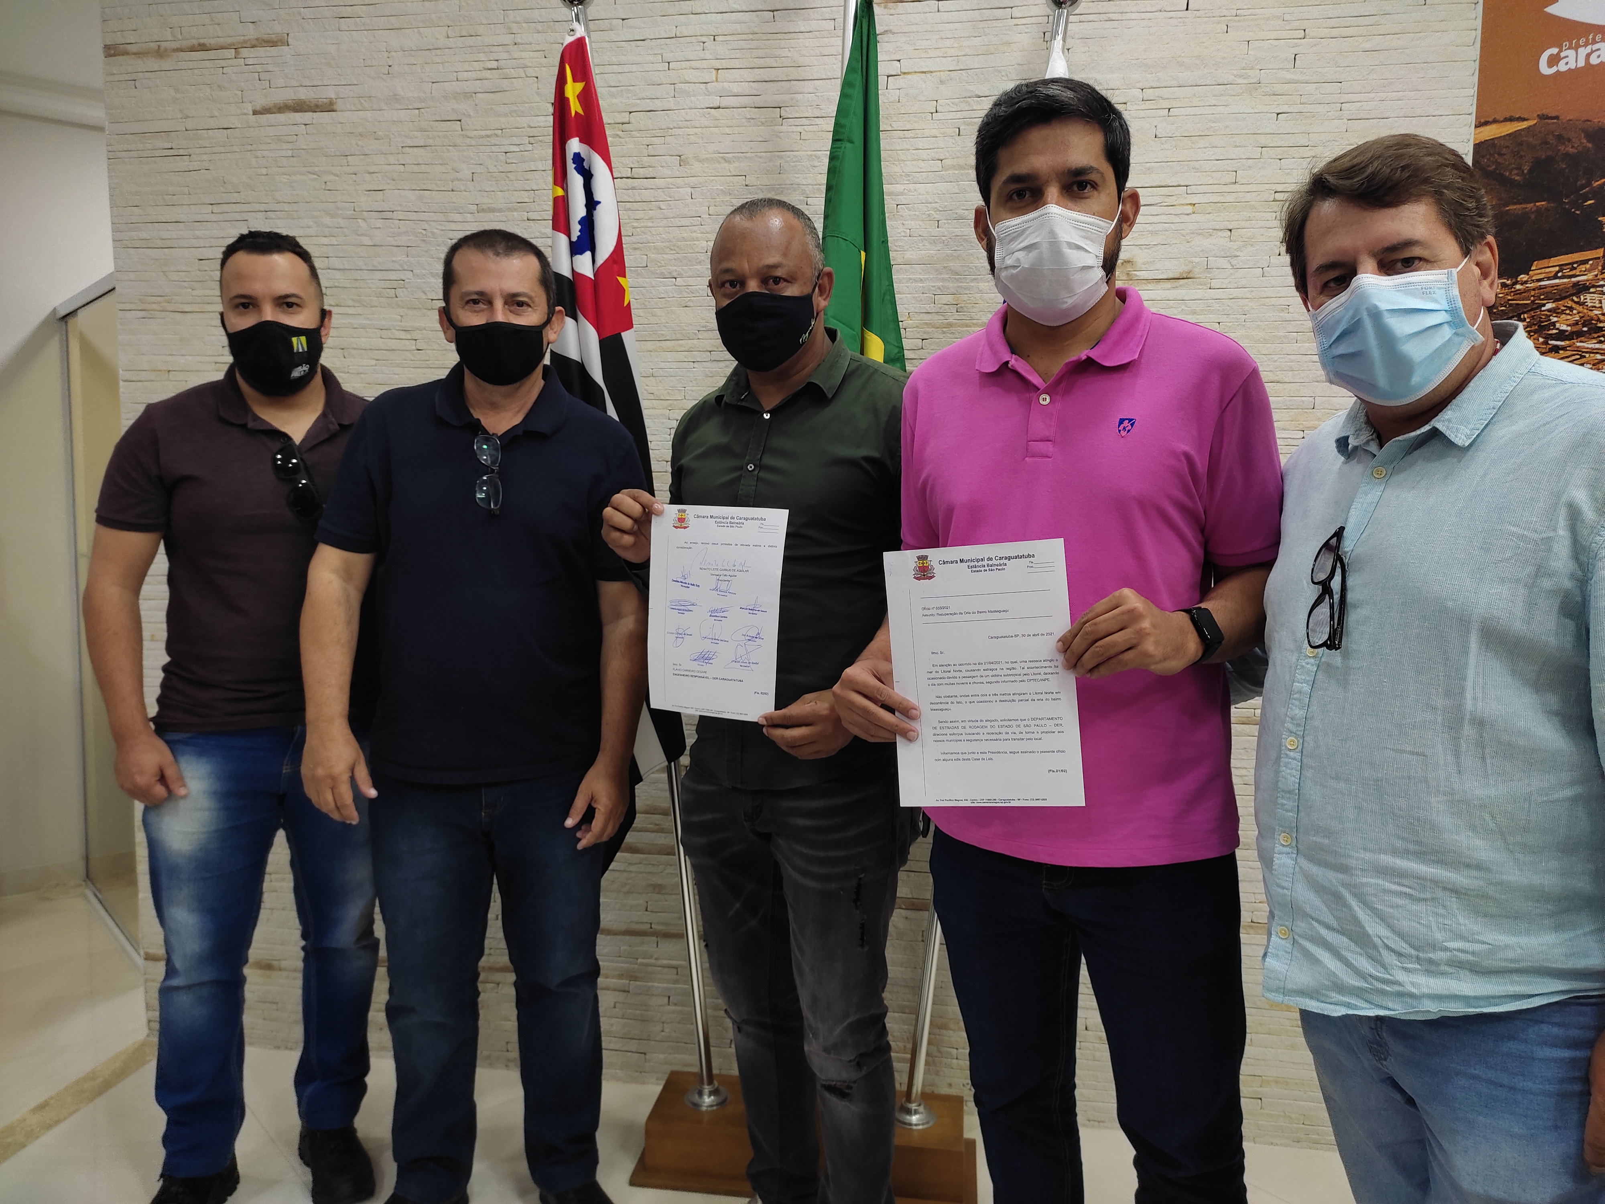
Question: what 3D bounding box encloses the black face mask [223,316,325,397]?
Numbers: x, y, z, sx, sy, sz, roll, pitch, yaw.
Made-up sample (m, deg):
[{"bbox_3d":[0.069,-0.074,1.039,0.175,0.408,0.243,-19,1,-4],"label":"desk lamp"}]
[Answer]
[{"bbox_3d":[-0.863,-0.401,1.970,0.150,0.125,0.120,-1,6,-17],"label":"black face mask"}]

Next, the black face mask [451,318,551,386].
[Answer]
[{"bbox_3d":[-0.460,-0.381,1.840,0.150,0.105,0.110,-1,6,-14],"label":"black face mask"}]

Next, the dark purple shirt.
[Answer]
[{"bbox_3d":[-0.957,-0.096,2.080,0.500,0.640,0.290,-2,6,-26],"label":"dark purple shirt"}]

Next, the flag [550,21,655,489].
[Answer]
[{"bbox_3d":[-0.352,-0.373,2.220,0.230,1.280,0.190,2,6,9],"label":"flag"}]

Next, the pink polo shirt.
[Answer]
[{"bbox_3d":[0.371,-0.039,1.540,0.490,0.715,0.320,3,6,25],"label":"pink polo shirt"}]

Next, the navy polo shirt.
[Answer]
[{"bbox_3d":[-0.520,-0.046,1.950,0.520,0.680,0.300,-1,6,-13],"label":"navy polo shirt"}]

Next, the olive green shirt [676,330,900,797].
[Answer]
[{"bbox_3d":[-0.022,-0.065,1.870,0.480,0.720,0.340,3,6,20],"label":"olive green shirt"}]

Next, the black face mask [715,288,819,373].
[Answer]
[{"bbox_3d":[-0.053,-0.403,1.790,0.140,0.120,0.110,2,6,17],"label":"black face mask"}]

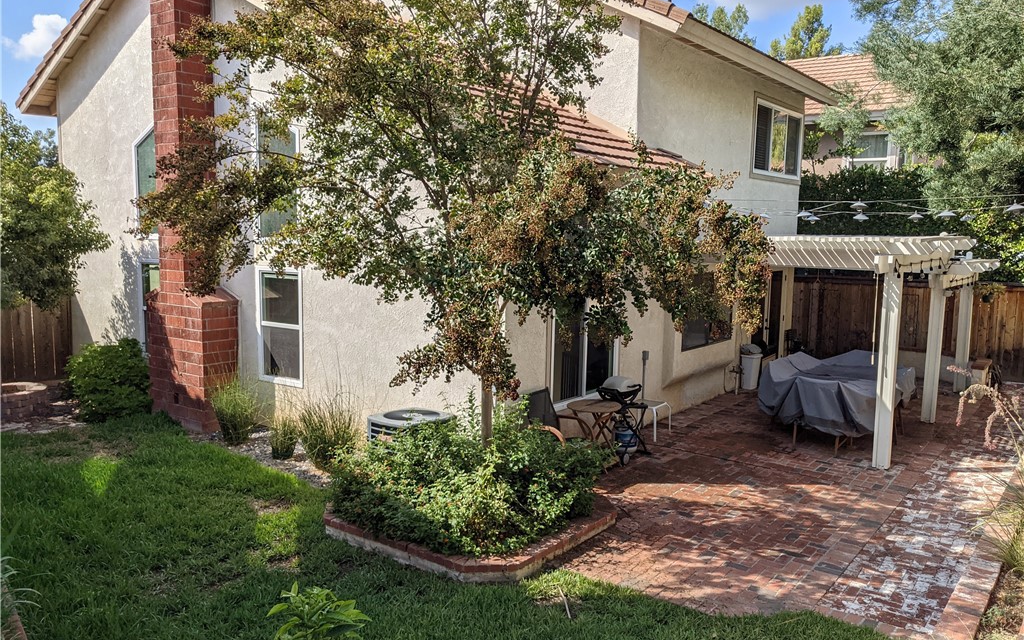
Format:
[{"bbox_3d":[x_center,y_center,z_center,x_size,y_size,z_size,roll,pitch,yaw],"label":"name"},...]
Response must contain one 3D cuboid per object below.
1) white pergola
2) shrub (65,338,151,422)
[{"bbox_3d":[5.221,0.070,12.460,3.419,2.713,6.477,6,8,37],"label":"white pergola"},{"bbox_3d":[-5.997,0.831,11.794,1.139,1.122,1.139,6,8,37],"label":"shrub"}]

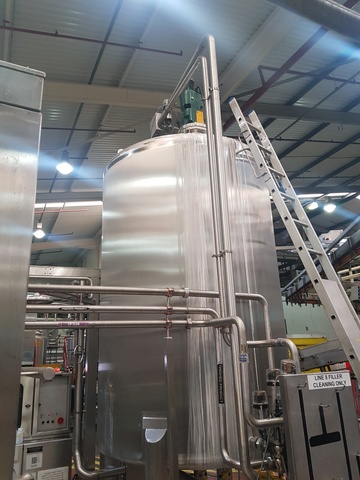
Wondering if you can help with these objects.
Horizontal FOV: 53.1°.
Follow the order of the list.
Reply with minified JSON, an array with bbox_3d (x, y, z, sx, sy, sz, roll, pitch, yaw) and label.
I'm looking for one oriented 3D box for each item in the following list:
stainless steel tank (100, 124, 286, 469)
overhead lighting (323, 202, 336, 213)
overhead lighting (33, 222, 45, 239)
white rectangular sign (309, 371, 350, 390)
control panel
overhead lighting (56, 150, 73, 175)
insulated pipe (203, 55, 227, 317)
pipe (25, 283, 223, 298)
[{"bbox_3d":[0.114,0.616,4.041,1.970,2.849,1.970,-2,-17,-1],"label":"stainless steel tank"},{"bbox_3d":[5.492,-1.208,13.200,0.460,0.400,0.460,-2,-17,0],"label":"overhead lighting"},{"bbox_3d":[-5.405,-0.364,13.800,0.460,0.550,0.460,-2,-17,0],"label":"overhead lighting"},{"bbox_3d":[1.041,0.980,2.501,0.346,0.088,0.010,3,-17,-16],"label":"white rectangular sign"},{"bbox_3d":[-1.244,1.578,3.488,0.317,0.489,0.200,6,-19,-26],"label":"control panel"},{"bbox_3d":[-3.033,-2.042,9.500,0.440,0.560,0.440,-2,-17,0],"label":"overhead lighting"},{"bbox_3d":[0.256,-0.539,2.771,0.045,2.186,0.045,-2,-17,0],"label":"insulated pipe"},{"bbox_3d":[-0.321,0.370,2.572,1.432,0.055,0.055,6,-18,-25],"label":"pipe"}]

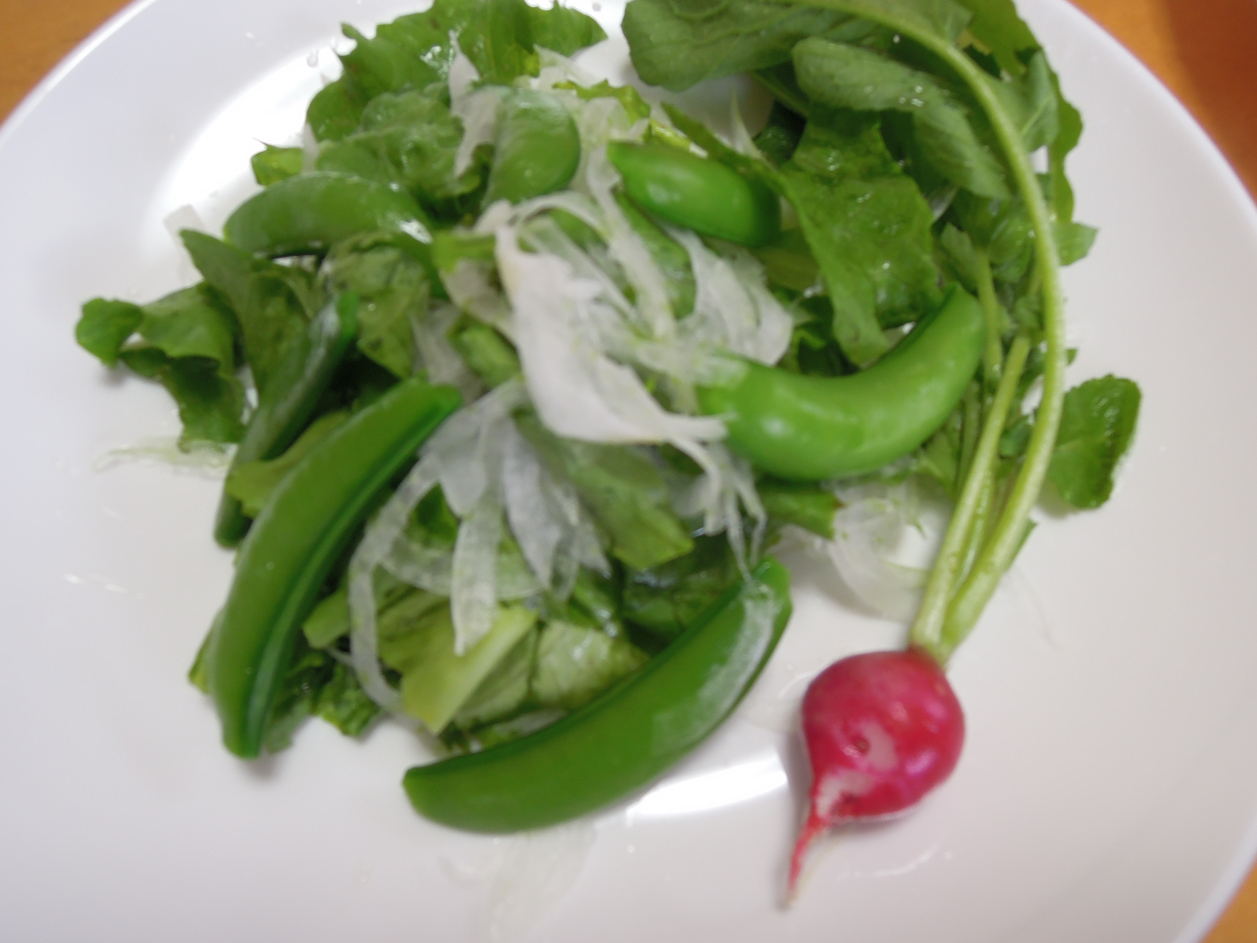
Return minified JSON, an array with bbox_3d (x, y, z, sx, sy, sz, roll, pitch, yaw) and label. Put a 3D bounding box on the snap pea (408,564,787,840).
[{"bbox_3d":[-0.001,0.041,0.145,0.072,0.015,0.026,-24,71,-9],"label":"snap pea"}]

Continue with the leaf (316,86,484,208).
[{"bbox_3d":[-0.045,-0.063,0.170,0.034,0.016,0.024,2,69,0],"label":"leaf"}]

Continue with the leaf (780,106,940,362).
[{"bbox_3d":[0.042,-0.047,0.168,0.024,0.014,0.060,-4,69,-2],"label":"leaf"}]

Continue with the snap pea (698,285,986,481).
[{"bbox_3d":[0.039,-0.015,0.150,0.052,0.017,0.030,-11,70,-5],"label":"snap pea"}]

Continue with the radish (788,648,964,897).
[{"bbox_3d":[0.038,0.048,0.141,0.027,0.027,0.046,31,79,11],"label":"radish"}]

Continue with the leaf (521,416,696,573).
[{"bbox_3d":[-0.005,0.003,0.146,0.018,0.014,0.032,-41,75,-15],"label":"leaf"}]

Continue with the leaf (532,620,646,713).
[{"bbox_3d":[-0.006,0.033,0.147,0.022,0.010,0.016,-6,69,-3],"label":"leaf"}]

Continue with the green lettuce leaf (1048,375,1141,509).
[{"bbox_3d":[0.087,-0.006,0.164,0.017,0.008,0.029,20,70,7],"label":"green lettuce leaf"}]

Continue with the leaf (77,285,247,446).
[{"bbox_3d":[-0.089,-0.022,0.167,0.035,0.016,0.024,10,69,3],"label":"leaf"}]

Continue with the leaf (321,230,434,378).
[{"bbox_3d":[-0.045,-0.031,0.159,0.019,0.014,0.033,-15,70,-6],"label":"leaf"}]

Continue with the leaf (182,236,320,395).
[{"bbox_3d":[-0.072,-0.030,0.164,0.019,0.014,0.042,-28,72,-11],"label":"leaf"}]

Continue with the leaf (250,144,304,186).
[{"bbox_3d":[-0.072,-0.065,0.183,0.014,0.010,0.010,-9,69,-4],"label":"leaf"}]

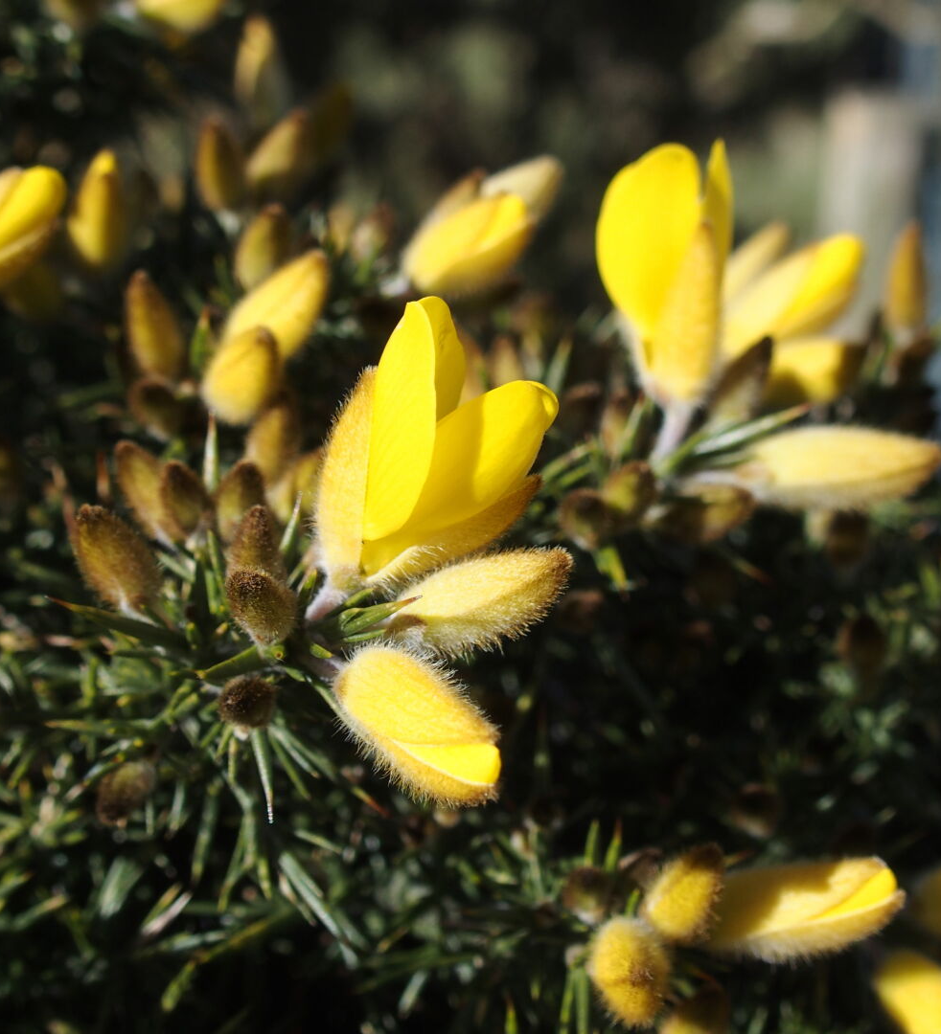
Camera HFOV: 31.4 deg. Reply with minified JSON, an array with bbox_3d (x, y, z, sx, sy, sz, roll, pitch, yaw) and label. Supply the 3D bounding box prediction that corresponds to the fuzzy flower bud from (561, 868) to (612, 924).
[{"bbox_3d":[0.009,0.029,0.130,0.004,0.005,0.004,-6,21,0],"label":"fuzzy flower bud"}]

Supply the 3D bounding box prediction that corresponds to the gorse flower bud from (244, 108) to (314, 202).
[{"bbox_3d":[-0.018,-0.035,0.160,0.005,0.009,0.005,32,12,0],"label":"gorse flower bud"}]

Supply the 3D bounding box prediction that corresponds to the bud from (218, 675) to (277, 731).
[{"bbox_3d":[-0.016,0.014,0.121,0.004,0.006,0.004,-2,63,6],"label":"bud"}]

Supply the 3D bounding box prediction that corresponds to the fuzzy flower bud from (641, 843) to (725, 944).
[{"bbox_3d":[0.018,0.032,0.141,0.005,0.010,0.005,37,21,0],"label":"fuzzy flower bud"}]

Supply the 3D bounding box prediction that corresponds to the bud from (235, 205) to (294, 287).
[{"bbox_3d":[-0.020,-0.026,0.160,0.005,0.008,0.005,16,9,0],"label":"bud"}]

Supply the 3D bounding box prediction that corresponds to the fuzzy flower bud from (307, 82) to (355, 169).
[{"bbox_3d":[-0.015,-0.042,0.178,0.004,0.009,0.004,18,0,0],"label":"fuzzy flower bud"}]

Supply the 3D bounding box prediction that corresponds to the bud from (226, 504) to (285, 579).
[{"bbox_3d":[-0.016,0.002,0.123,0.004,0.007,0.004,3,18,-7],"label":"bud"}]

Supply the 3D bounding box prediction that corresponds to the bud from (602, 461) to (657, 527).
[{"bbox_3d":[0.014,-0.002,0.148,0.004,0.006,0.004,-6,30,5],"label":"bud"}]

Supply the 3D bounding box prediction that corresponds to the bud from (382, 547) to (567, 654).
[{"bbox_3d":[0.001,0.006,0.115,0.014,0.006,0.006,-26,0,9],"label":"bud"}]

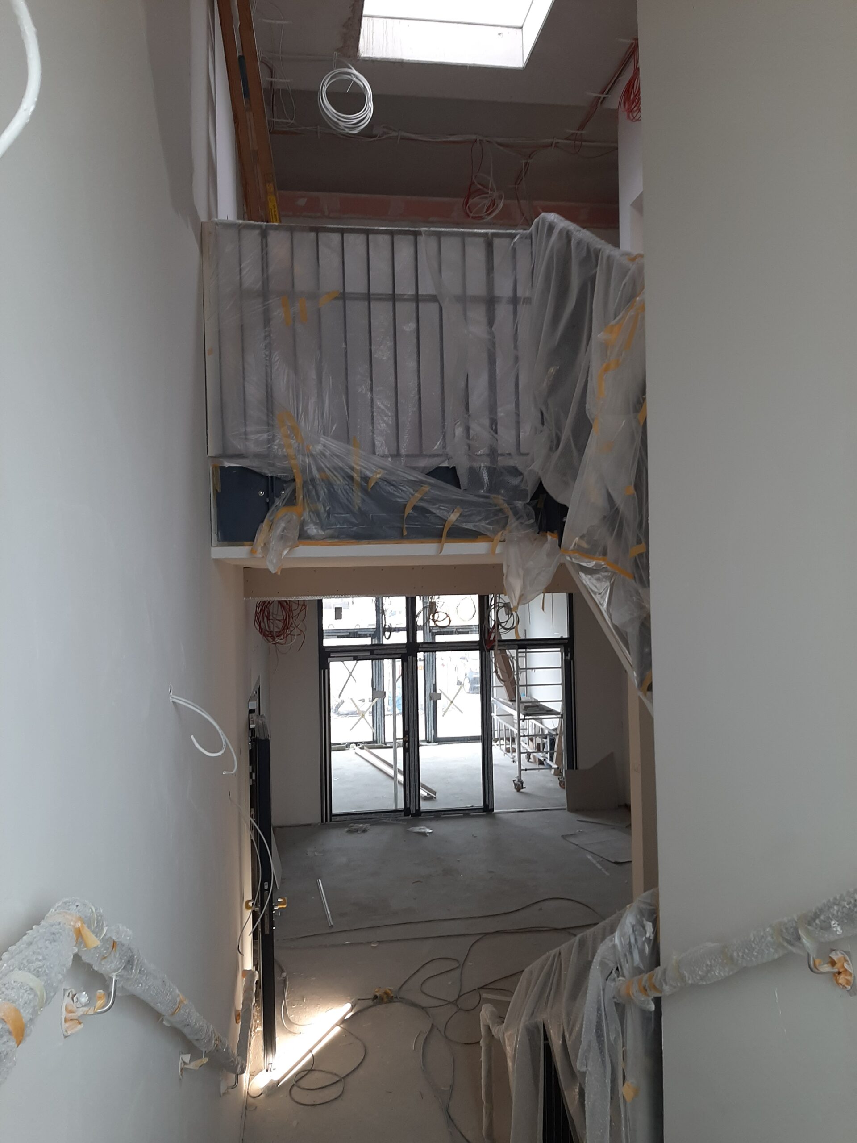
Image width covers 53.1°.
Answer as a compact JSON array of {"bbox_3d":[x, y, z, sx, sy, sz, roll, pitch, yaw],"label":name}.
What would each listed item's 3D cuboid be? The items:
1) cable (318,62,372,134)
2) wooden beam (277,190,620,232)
[{"bbox_3d":[-0.510,-2.904,5.277,0.334,0.436,0.120,-1,-1,-8],"label":"cable"},{"bbox_3d":[0.167,-3.030,7.276,3.123,0.223,0.120,-1,-1,-8],"label":"wooden beam"}]

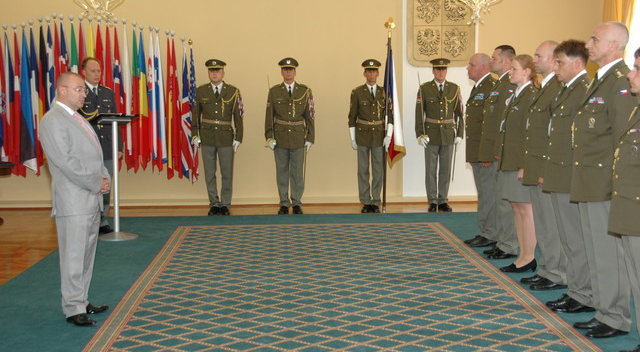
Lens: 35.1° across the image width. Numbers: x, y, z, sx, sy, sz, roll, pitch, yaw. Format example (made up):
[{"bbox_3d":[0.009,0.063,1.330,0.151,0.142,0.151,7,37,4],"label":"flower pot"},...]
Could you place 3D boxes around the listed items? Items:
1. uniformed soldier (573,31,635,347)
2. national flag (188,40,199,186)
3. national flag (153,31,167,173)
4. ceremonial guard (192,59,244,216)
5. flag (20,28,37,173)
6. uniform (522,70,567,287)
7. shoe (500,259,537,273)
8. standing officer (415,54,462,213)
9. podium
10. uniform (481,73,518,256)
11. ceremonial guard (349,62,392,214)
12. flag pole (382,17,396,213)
[{"bbox_3d":[1.712,0.015,6.042,0.360,1.851,0.540,-1,5,-8],"label":"uniformed soldier"},{"bbox_3d":[-1.646,-0.838,13.229,0.170,1.851,0.220,-1,4,-2],"label":"national flag"},{"bbox_3d":[-2.011,-0.931,12.748,0.183,1.800,0.200,-1,5,-2],"label":"national flag"},{"bbox_3d":[-1.257,-0.477,12.540,0.600,1.919,0.370,-1,4,-2],"label":"ceremonial guard"},{"bbox_3d":[-3.641,-0.952,12.683,0.219,1.816,0.220,-1,5,-2],"label":"flag"},{"bbox_3d":[1.667,0.034,7.507,0.340,1.579,0.520,-1,5,-8],"label":"uniform"},{"bbox_3d":[1.599,0.723,8.148,0.275,0.105,0.095,-1,5,-4],"label":"shoe"},{"bbox_3d":[1.461,-0.512,12.485,0.580,1.874,0.360,-1,5,-2],"label":"standing officer"},{"bbox_3d":[-2.068,0.013,10.343,0.480,1.300,0.420,-2,4,-17],"label":"podium"},{"bbox_3d":[1.576,-0.086,8.868,0.340,1.615,0.520,-1,4,-10],"label":"uniform"},{"bbox_3d":[0.620,-0.487,12.553,0.540,1.902,0.360,-1,4,-2],"label":"ceremonial guard"},{"bbox_3d":[0.821,-0.726,12.253,0.130,2.350,0.090,1,5,-2],"label":"flag pole"}]

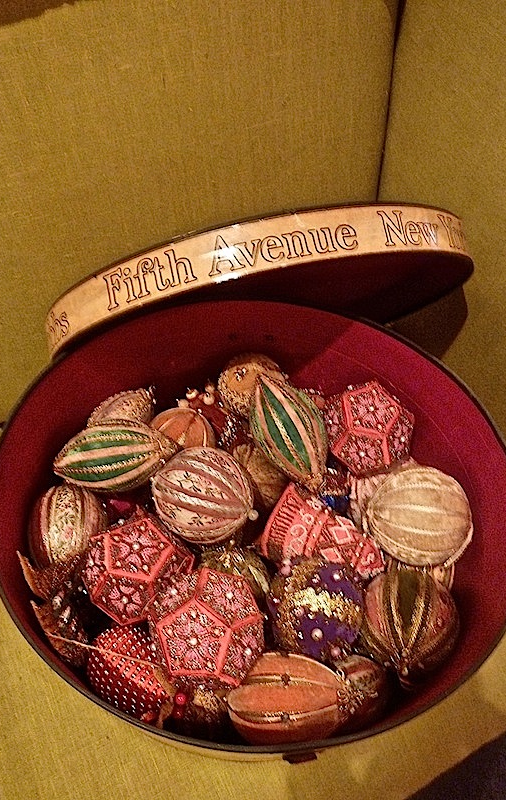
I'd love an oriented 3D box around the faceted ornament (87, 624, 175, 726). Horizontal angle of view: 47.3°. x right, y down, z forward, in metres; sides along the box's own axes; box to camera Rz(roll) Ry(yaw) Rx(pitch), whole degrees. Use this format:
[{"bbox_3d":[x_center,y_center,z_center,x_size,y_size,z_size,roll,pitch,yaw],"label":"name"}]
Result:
[{"bbox_3d":[-0.075,0.174,0.363,0.063,0.072,0.063,-40,14,0],"label":"faceted ornament"}]

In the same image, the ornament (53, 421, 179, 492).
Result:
[{"bbox_3d":[-0.108,0.045,0.459,0.102,0.053,0.053,-11,87,-4],"label":"ornament"}]

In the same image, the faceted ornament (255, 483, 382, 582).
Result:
[{"bbox_3d":[0.048,0.100,0.428,0.085,0.072,0.072,32,90,-3],"label":"faceted ornament"}]

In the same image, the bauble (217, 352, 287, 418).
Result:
[{"bbox_3d":[0.000,-0.012,0.518,0.062,0.062,0.062,-4,55,0],"label":"bauble"}]

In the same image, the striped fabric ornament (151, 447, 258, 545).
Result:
[{"bbox_3d":[-0.037,0.072,0.428,0.078,0.071,0.071,20,90,9],"label":"striped fabric ornament"}]

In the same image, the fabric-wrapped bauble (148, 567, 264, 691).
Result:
[{"bbox_3d":[-0.030,0.147,0.371,0.076,0.076,0.076,2,48,0],"label":"fabric-wrapped bauble"}]

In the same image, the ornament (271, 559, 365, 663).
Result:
[{"bbox_3d":[0.042,0.138,0.382,0.067,0.070,0.067,-2,55,2],"label":"ornament"}]

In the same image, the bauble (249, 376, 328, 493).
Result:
[{"bbox_3d":[0.029,0.027,0.460,0.054,0.054,0.107,-32,74,1],"label":"bauble"}]

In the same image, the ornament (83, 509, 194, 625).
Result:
[{"bbox_3d":[-0.080,0.116,0.402,0.076,0.076,0.076,2,48,0],"label":"ornament"}]

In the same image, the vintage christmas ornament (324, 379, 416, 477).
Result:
[{"bbox_3d":[0.096,0.024,0.482,0.076,0.076,0.076,2,48,0],"label":"vintage christmas ornament"}]

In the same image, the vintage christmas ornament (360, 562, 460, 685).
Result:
[{"bbox_3d":[0.105,0.151,0.388,0.067,0.067,0.084,0,65,0],"label":"vintage christmas ornament"}]

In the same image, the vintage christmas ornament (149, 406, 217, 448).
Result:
[{"bbox_3d":[-0.058,0.038,0.491,0.058,0.058,0.072,11,83,-6],"label":"vintage christmas ornament"}]

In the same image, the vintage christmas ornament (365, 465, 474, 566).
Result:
[{"bbox_3d":[0.122,0.085,0.425,0.078,0.076,0.076,10,90,0],"label":"vintage christmas ornament"}]

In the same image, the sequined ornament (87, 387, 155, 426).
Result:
[{"bbox_3d":[-0.112,0.012,0.500,0.064,0.050,0.050,-25,90,-6],"label":"sequined ornament"}]

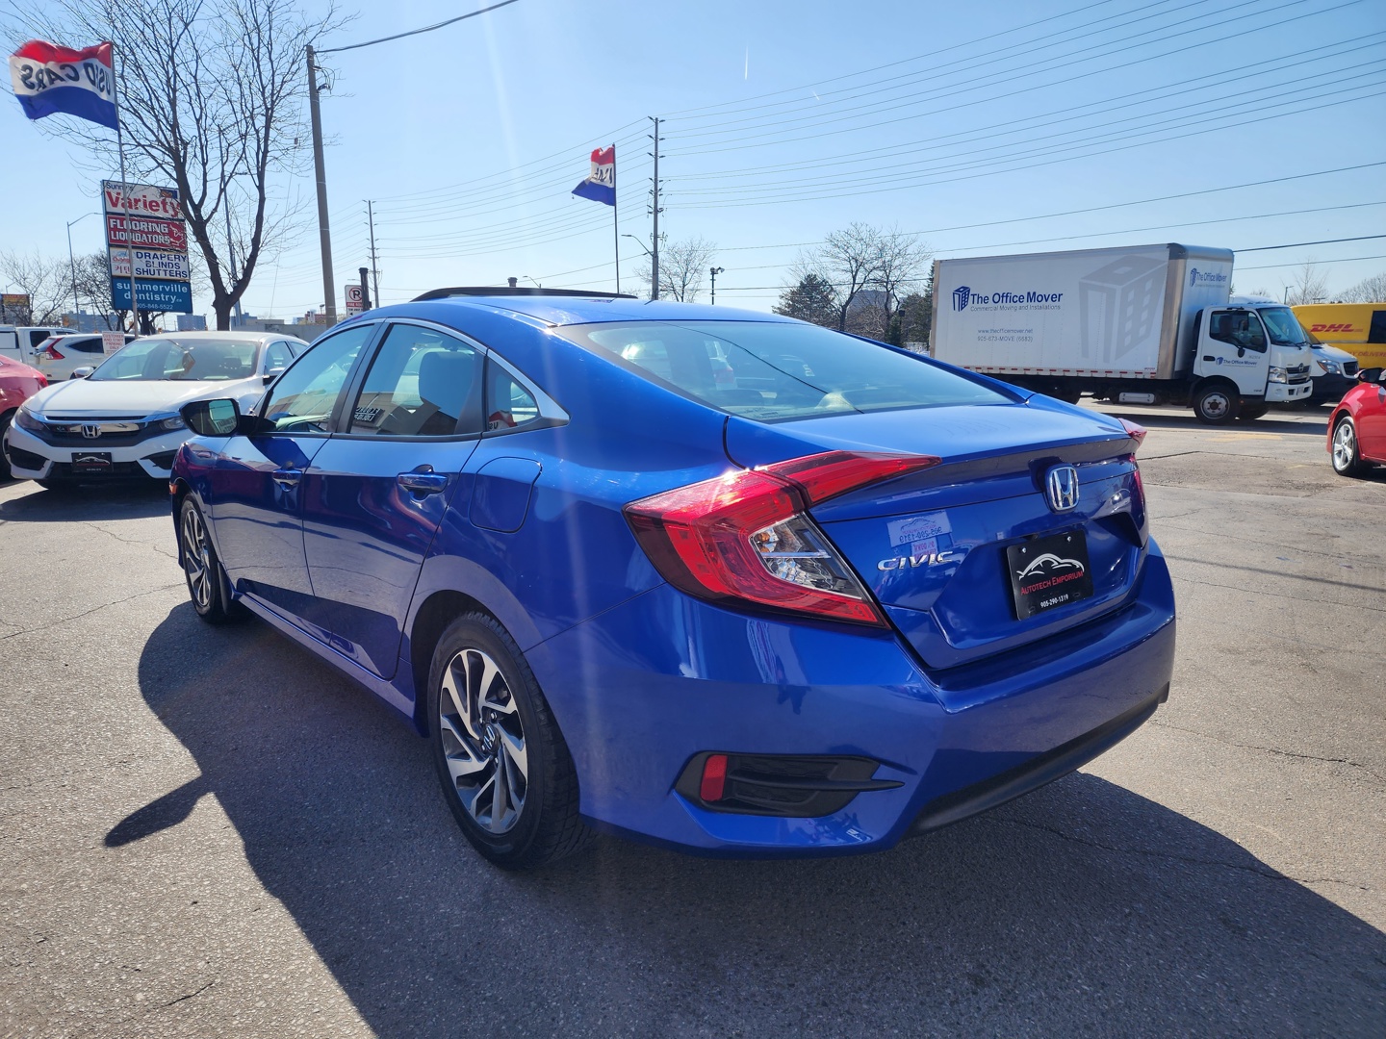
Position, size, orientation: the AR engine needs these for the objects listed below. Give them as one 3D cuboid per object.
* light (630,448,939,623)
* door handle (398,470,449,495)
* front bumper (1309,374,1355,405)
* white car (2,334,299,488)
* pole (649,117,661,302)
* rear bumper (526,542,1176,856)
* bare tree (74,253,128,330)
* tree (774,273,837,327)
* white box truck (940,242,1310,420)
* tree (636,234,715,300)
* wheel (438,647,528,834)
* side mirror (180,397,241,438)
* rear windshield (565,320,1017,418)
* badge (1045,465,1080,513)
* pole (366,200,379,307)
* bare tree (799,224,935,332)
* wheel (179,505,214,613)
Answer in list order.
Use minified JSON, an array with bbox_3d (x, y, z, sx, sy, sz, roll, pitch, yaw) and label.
[{"bbox_3d":[0.170,0.025,1.691,0.430,0.285,0.450,-8,13,-40],"label":"light"},{"bbox_3d":[-0.648,-0.087,2.224,0.055,0.050,0.230,-8,13,-40],"label":"door handle"},{"bbox_3d":[13.939,-2.852,20.300,1.900,0.600,0.600,-8,13,-37],"label":"front bumper"},{"bbox_3d":[-4.820,-1.150,9.360,1.800,1.416,4.630,-1,10,-5],"label":"white car"},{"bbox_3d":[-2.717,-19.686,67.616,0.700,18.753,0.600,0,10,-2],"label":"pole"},{"bbox_3d":[0.579,0.302,2.184,1.750,0.540,0.680,-9,13,-39],"label":"rear bumper"},{"bbox_3d":[-30.127,-10.525,48.482,4.600,6.819,4.400,-6,11,-31],"label":"bare tree"},{"bbox_3d":[6.735,-11.440,55.472,4.200,6.596,4.100,1,10,7],"label":"tree"},{"bbox_3d":[9.190,-4.030,20.370,2.450,3.500,7.500,-8,13,-40],"label":"white box truck"},{"bbox_3d":[-0.999,-16.451,70.939,6.200,10.560,6.000,0,10,0],"label":"tree"},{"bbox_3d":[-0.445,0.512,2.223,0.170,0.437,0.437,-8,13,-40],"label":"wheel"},{"bbox_3d":[-1.816,-0.387,3.449,0.205,0.145,0.150,-9,13,-39],"label":"side mirror"},{"bbox_3d":[0.241,-0.426,2.457,1.120,0.120,0.750,-9,32,-39],"label":"rear windshield"},{"bbox_3d":[0.760,-0.064,1.896,0.105,0.088,0.022,-9,2,-39],"label":"badge"},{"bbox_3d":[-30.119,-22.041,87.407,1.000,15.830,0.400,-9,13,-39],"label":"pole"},{"bbox_3d":[9.977,-12.758,54.764,8.200,9.458,7.000,2,10,10],"label":"bare tree"},{"bbox_3d":[-2.224,0.170,4.279,0.180,0.440,0.440,-9,13,-39],"label":"wheel"}]

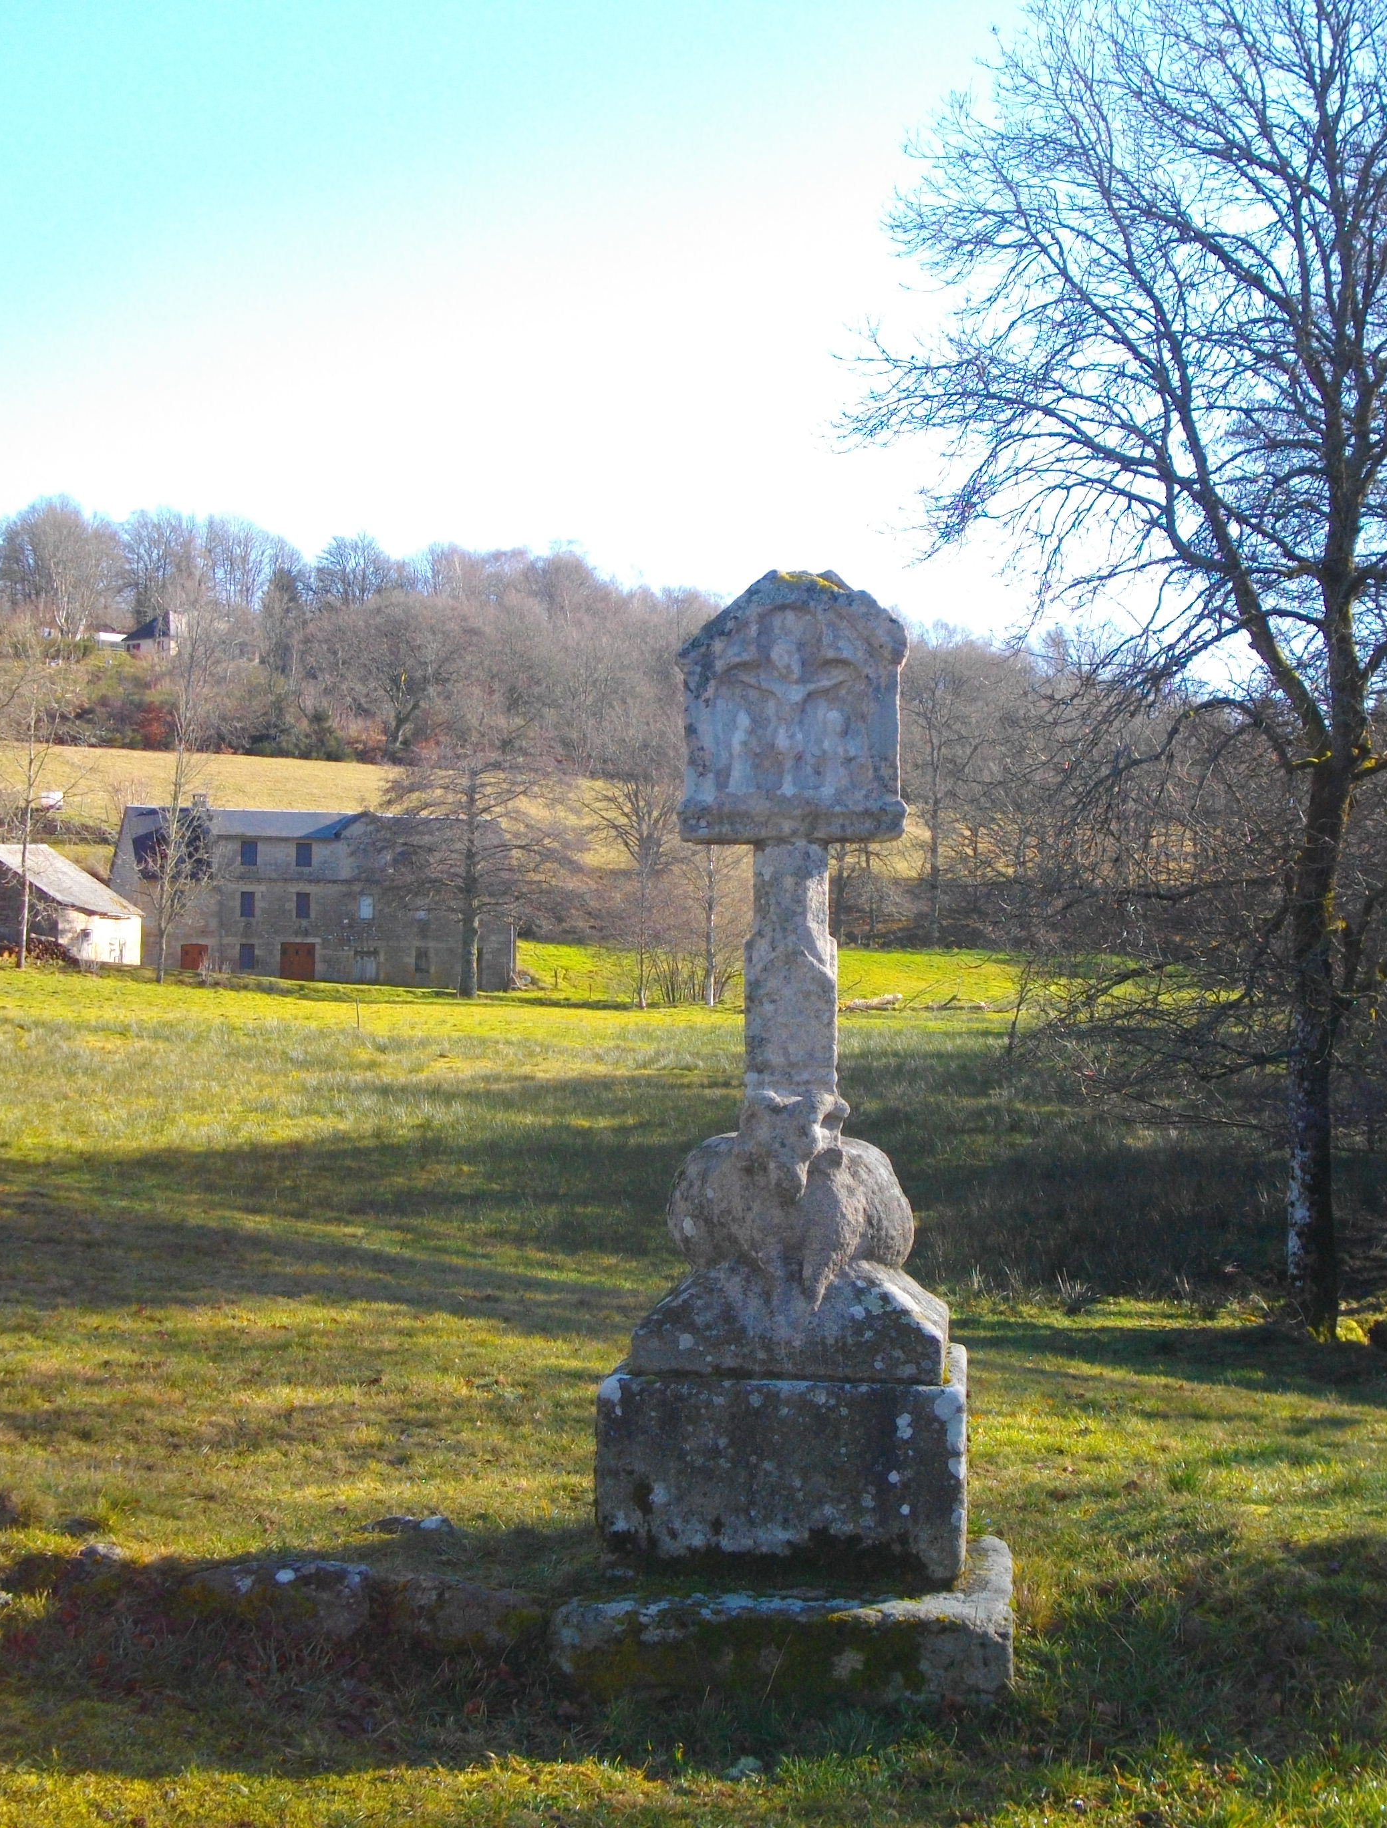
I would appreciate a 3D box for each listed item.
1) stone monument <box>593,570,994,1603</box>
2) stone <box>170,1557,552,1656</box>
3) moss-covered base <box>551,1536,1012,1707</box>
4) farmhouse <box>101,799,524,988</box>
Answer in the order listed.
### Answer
[{"bbox_3d":[0.235,0.345,6.310,0.820,2.250,0.570,0,0,6],"label":"stone monument"},{"bbox_3d":[-0.755,1.540,6.200,0.810,0.190,0.380,0,0,14],"label":"stone"},{"bbox_3d":[0.225,1.570,6.170,0.980,0.200,0.750,0,0,6],"label":"moss-covered base"},{"bbox_3d":[-21.300,-0.870,153.300,21.200,9.500,8.500,0,0,-25],"label":"farmhouse"}]

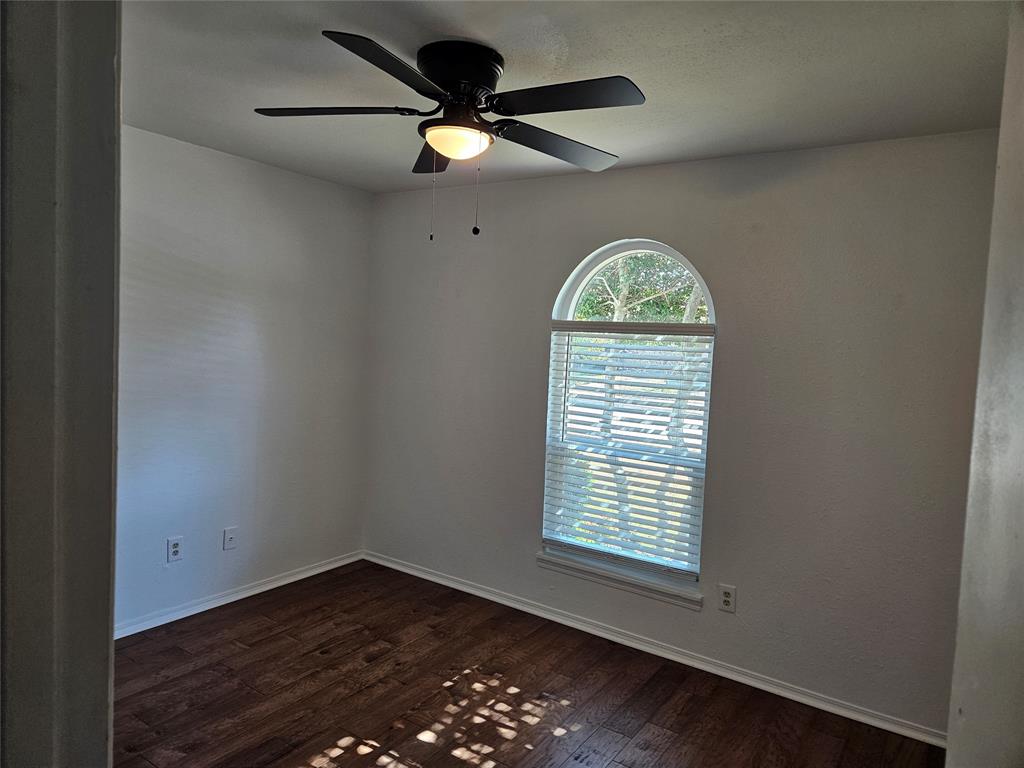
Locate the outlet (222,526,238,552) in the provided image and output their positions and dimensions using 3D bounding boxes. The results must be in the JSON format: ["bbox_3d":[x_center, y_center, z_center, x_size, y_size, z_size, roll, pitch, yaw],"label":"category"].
[{"bbox_3d":[-1.552,0.856,3.761,0.010,0.120,0.078,6,6,34],"label":"outlet"}]

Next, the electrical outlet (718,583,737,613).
[{"bbox_3d":[1.021,1.018,3.224,0.078,0.123,0.010,6,6,34],"label":"electrical outlet"}]

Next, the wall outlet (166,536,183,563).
[{"bbox_3d":[-1.731,0.852,3.497,0.010,0.123,0.078,6,6,34],"label":"wall outlet"}]

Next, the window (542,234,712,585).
[{"bbox_3d":[0.595,0.109,3.525,0.893,1.685,0.100,6,6,34],"label":"window"}]

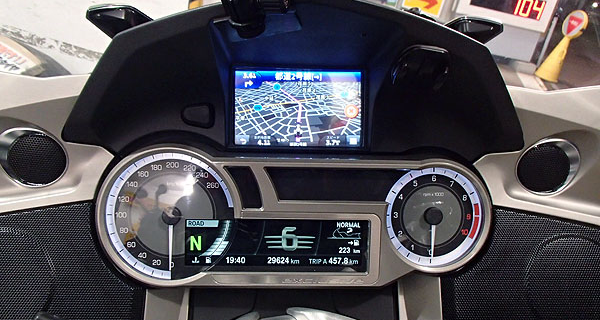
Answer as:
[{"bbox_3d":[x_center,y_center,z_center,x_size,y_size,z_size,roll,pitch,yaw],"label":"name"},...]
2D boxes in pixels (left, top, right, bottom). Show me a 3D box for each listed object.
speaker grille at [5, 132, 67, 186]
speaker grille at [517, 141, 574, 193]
[{"bbox_3d":[-0.204,-0.001,0.346,0.042,0.041,0.008,-17,2,-39],"label":"speaker grille"},{"bbox_3d":[0.196,0.006,0.357,0.042,0.041,0.008,19,3,37],"label":"speaker grille"}]

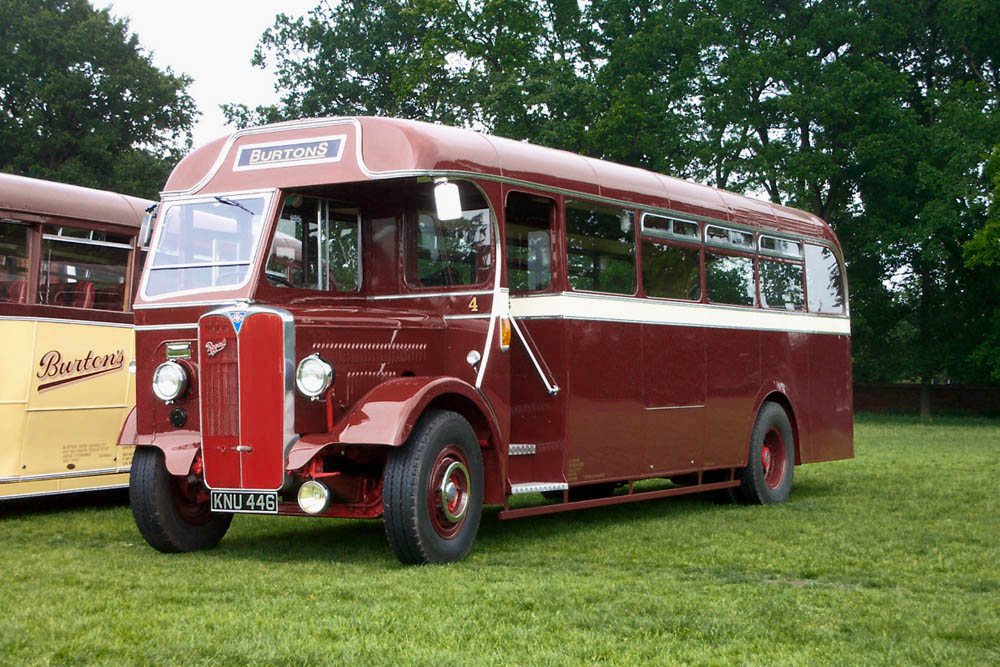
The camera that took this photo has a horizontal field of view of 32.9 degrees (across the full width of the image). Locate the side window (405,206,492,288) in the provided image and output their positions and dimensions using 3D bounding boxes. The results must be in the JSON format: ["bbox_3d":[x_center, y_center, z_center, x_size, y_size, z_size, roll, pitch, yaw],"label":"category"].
[{"bbox_3d":[-0.354,-0.591,11.534,0.703,0.558,0.051,-2,-2,31],"label":"side window"}]

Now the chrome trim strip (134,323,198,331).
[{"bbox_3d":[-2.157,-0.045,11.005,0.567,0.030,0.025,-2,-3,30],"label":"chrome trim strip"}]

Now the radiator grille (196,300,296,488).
[{"bbox_3d":[-1.565,0.395,10.481,0.670,1.140,0.180,-2,-3,30],"label":"radiator grille"}]

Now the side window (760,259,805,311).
[{"bbox_3d":[2.551,-0.437,15.285,0.051,0.453,1.058,-2,-2,31],"label":"side window"}]

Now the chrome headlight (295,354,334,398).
[{"bbox_3d":[-1.084,0.261,10.230,0.250,0.255,0.180,-2,-3,30],"label":"chrome headlight"}]

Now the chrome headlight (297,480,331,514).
[{"bbox_3d":[-1.123,1.001,10.340,0.202,0.202,0.111,-2,-2,31],"label":"chrome headlight"}]

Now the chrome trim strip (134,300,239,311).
[{"bbox_3d":[-2.023,-0.187,10.930,0.891,0.032,0.025,-2,-3,30],"label":"chrome trim strip"}]

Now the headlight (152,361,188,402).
[{"bbox_3d":[-2.084,0.305,10.818,0.246,0.253,0.131,-2,-2,31],"label":"headlight"}]

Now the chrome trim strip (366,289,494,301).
[{"bbox_3d":[-0.483,-0.259,11.580,1.030,0.022,0.020,-2,-2,31],"label":"chrome trim strip"}]

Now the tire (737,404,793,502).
[{"bbox_3d":[2.334,1.084,15.016,0.240,0.950,0.950,-2,-3,30],"label":"tire"}]

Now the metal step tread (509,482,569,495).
[{"bbox_3d":[0.252,1.033,11.346,0.070,0.055,0.693,-3,-3,36],"label":"metal step tread"}]

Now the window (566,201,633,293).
[{"bbox_3d":[0.733,-0.625,12.297,0.051,0.652,1.082,-2,-2,31],"label":"window"}]

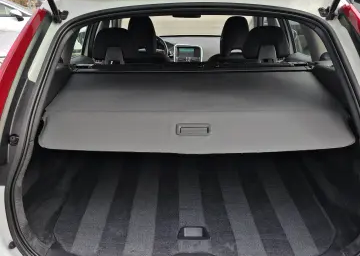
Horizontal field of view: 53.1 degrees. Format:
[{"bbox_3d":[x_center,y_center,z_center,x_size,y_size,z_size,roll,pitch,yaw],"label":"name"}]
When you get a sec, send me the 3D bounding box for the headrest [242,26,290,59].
[{"bbox_3d":[0.429,-0.420,1.790,0.228,0.160,0.110,0,32,0],"label":"headrest"}]

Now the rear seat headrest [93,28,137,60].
[{"bbox_3d":[-0.321,-0.420,1.790,0.228,0.160,0.110,0,32,0],"label":"rear seat headrest"}]

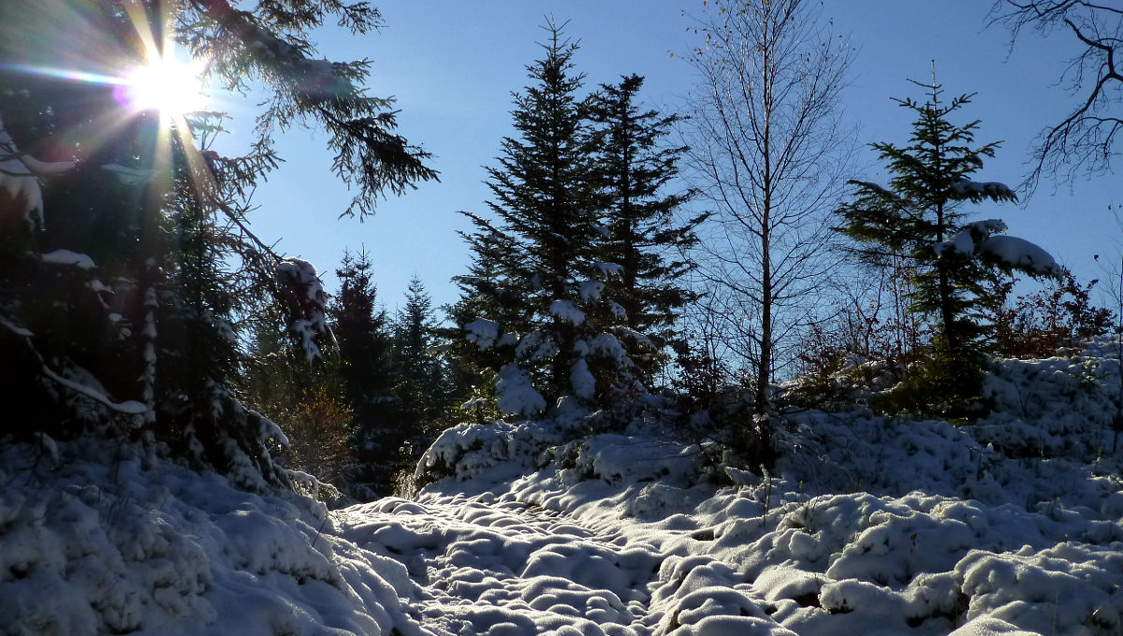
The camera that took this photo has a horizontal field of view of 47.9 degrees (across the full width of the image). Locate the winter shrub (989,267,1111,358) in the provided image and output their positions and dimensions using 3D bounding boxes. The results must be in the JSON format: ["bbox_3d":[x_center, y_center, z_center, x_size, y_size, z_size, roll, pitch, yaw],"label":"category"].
[{"bbox_3d":[5.979,-0.075,15.500,1.500,1.150,1.200,0,-4,0],"label":"winter shrub"}]

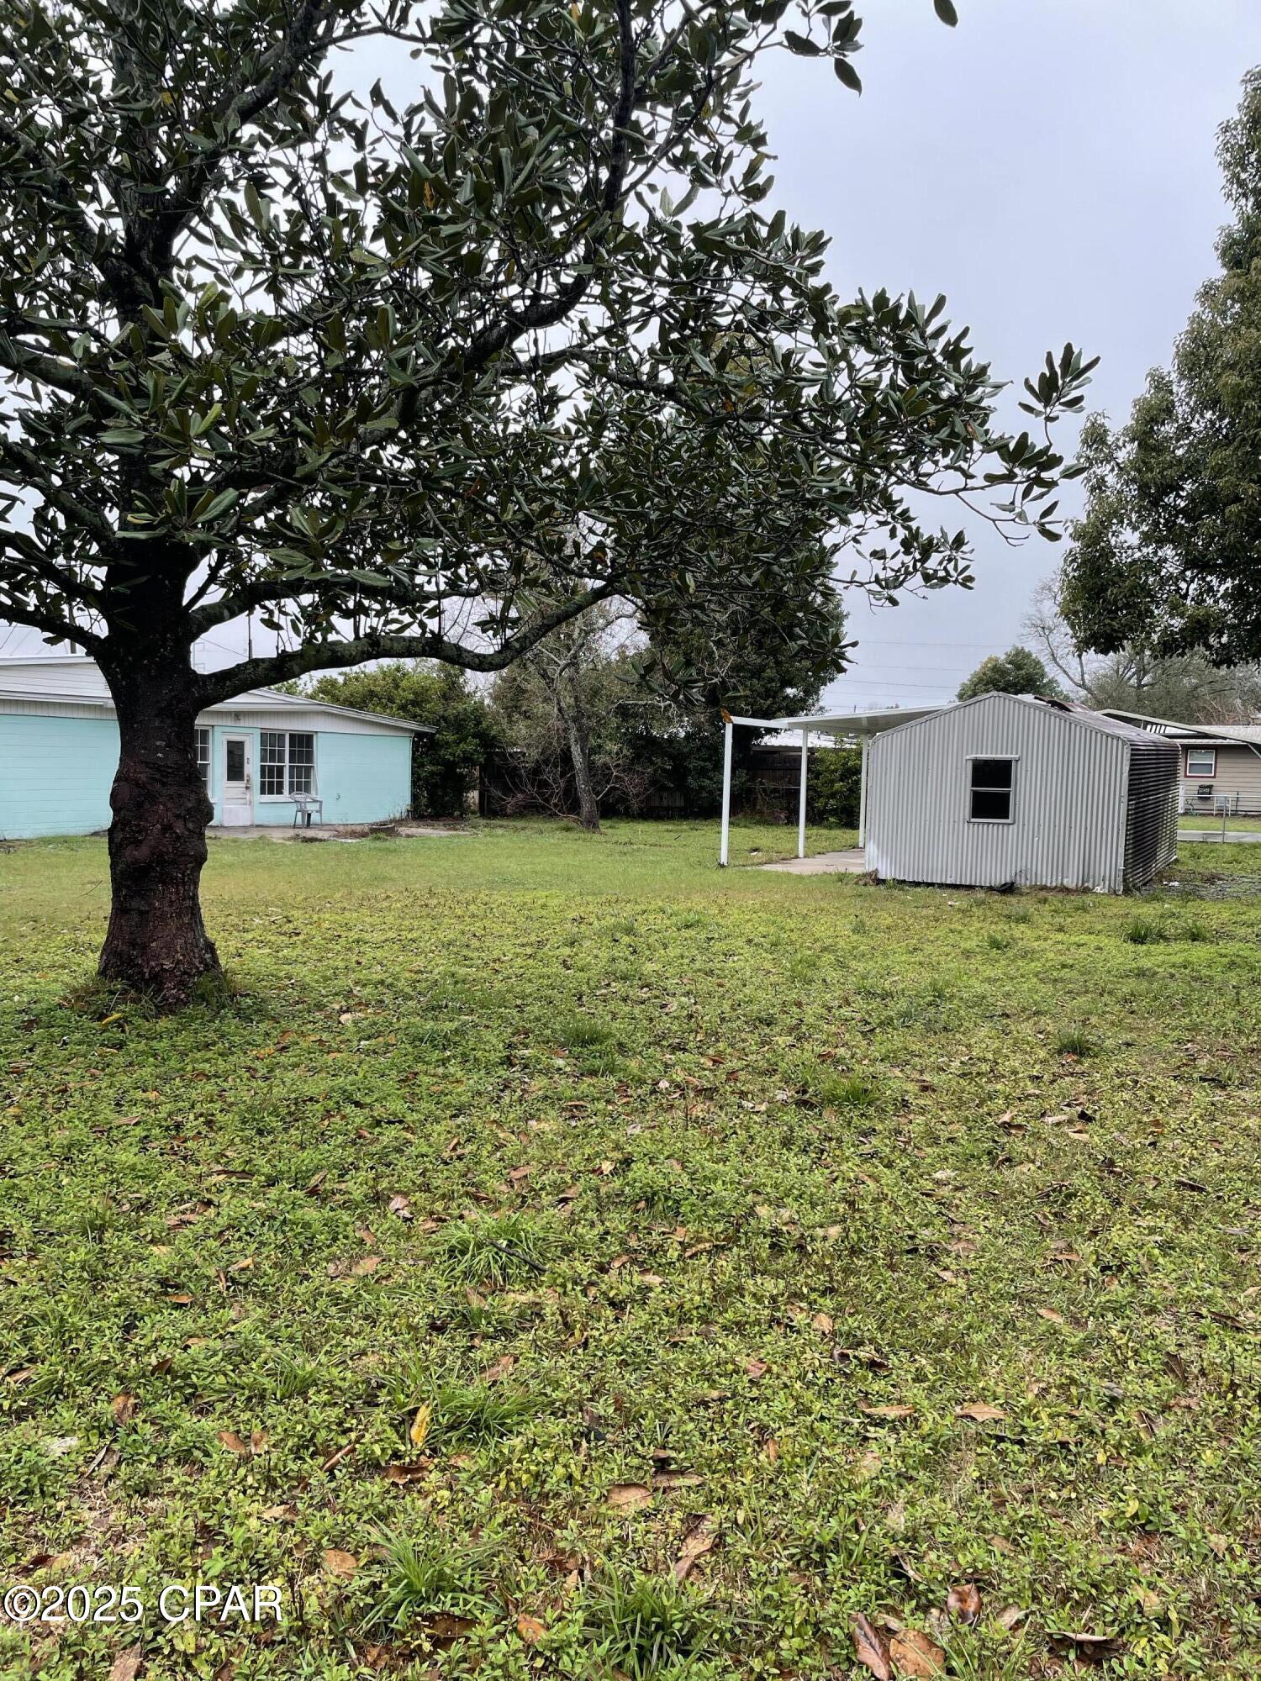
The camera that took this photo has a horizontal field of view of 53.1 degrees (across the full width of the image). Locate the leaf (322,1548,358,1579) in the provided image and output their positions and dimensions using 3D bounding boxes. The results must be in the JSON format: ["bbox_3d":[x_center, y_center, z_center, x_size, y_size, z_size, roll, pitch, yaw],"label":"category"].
[{"bbox_3d":[-0.571,1.421,2.483,0.081,0.025,0.057,5,5,38],"label":"leaf"}]

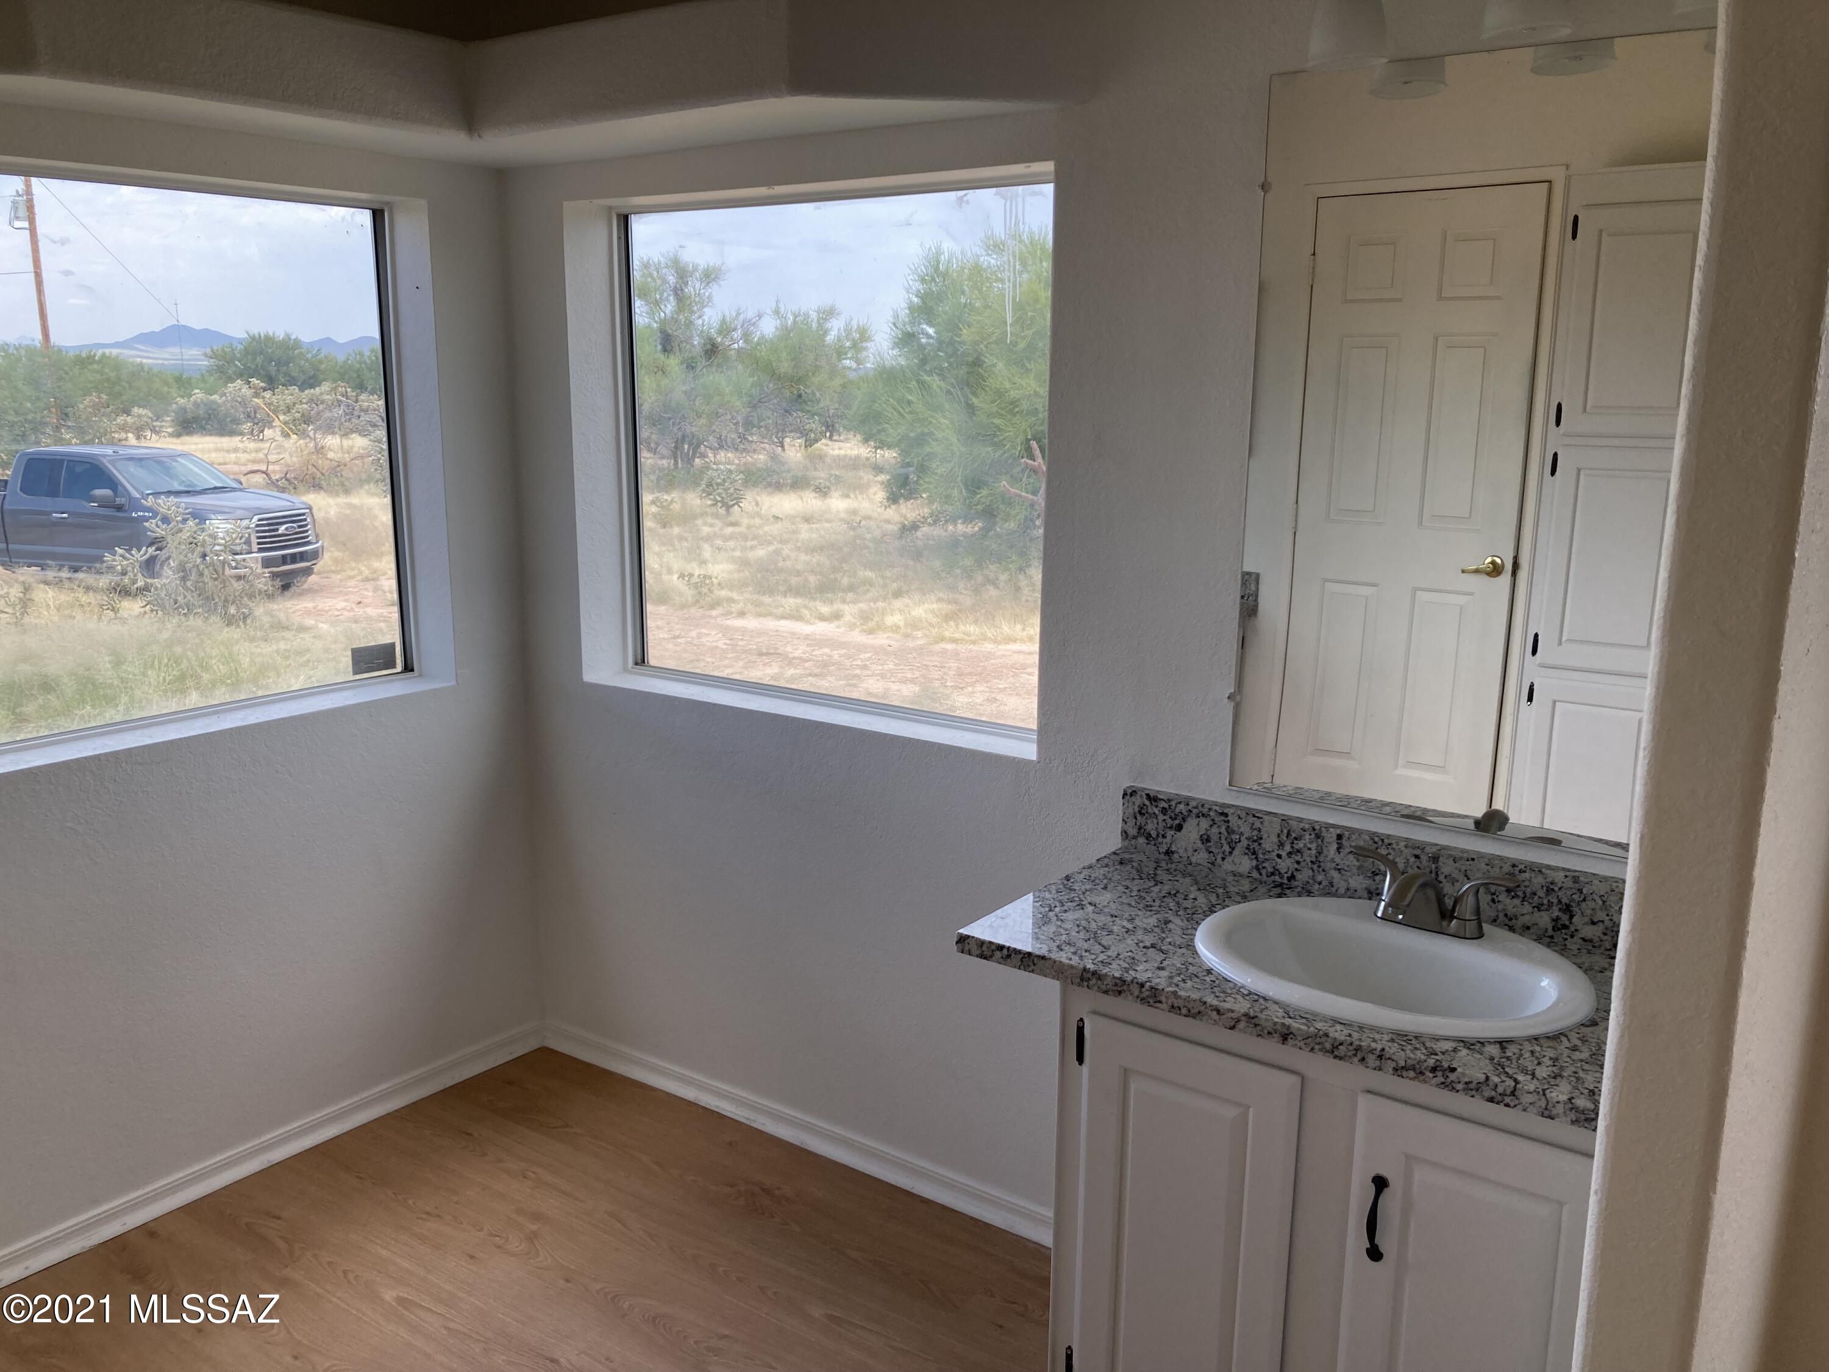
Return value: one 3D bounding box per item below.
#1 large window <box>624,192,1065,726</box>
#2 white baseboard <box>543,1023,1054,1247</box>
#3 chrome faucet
[{"bbox_3d":[-0.153,-0.446,2.878,1.123,0.971,0.080,9,15,35],"label":"large window"},{"bbox_3d":[-0.224,0.913,3.000,1.592,0.057,0.014,9,15,35],"label":"white baseboard"},{"bbox_3d":[0.692,0.294,2.014,0.230,0.099,0.163,9,15,35],"label":"chrome faucet"}]

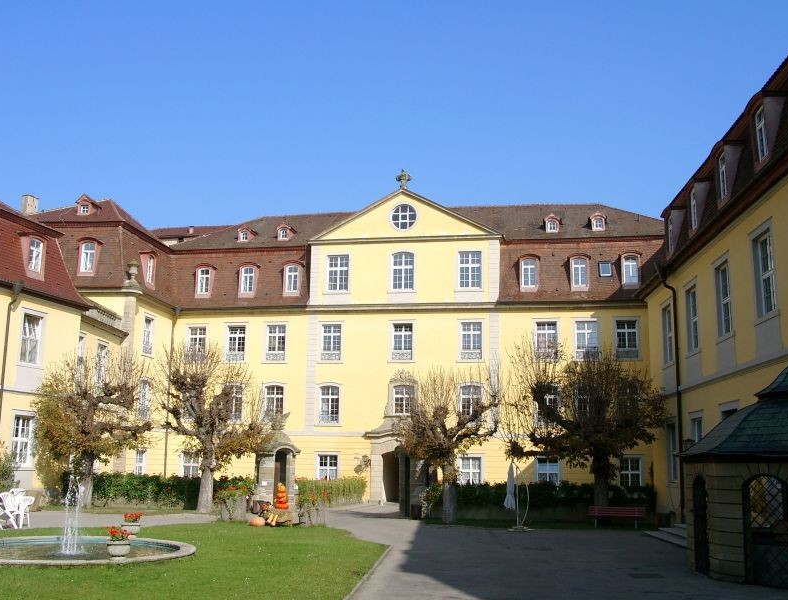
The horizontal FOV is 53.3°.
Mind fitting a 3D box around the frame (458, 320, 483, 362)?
[{"bbox_3d":[4.304,2.322,44.086,1.373,2.379,0.250,-1,-12,10],"label":"frame"}]

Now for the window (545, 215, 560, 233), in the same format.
[{"bbox_3d":[9.577,-4.460,47.450,0.965,1.118,1.100,-1,-12,10],"label":"window"}]

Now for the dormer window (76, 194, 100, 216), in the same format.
[{"bbox_3d":[-19.206,-5.820,49.514,1.098,1.411,0.950,-1,-12,10],"label":"dormer window"}]

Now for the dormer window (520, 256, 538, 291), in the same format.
[{"bbox_3d":[7.641,-1.391,44.158,1.070,2.059,0.850,-1,-12,11],"label":"dormer window"}]

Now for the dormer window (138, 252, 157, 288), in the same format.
[{"bbox_3d":[-14.678,-1.680,46.565,0.700,2.046,1.149,-1,-12,10],"label":"dormer window"}]

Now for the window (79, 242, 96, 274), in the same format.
[{"bbox_3d":[-15.748,-2.174,40.439,1.080,1.944,0.800,-1,-12,8],"label":"window"}]

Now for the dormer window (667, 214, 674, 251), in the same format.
[{"bbox_3d":[12.884,-2.961,36.260,0.800,1.950,1.100,0,-12,4],"label":"dormer window"}]

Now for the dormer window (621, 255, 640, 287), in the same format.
[{"bbox_3d":[12.972,-1.505,43.100,1.070,1.926,0.850,-1,-12,11],"label":"dormer window"}]

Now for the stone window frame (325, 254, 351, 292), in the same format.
[{"bbox_3d":[-2.991,-1.370,41.766,1.422,2.131,0.250,-1,-12,10],"label":"stone window frame"}]

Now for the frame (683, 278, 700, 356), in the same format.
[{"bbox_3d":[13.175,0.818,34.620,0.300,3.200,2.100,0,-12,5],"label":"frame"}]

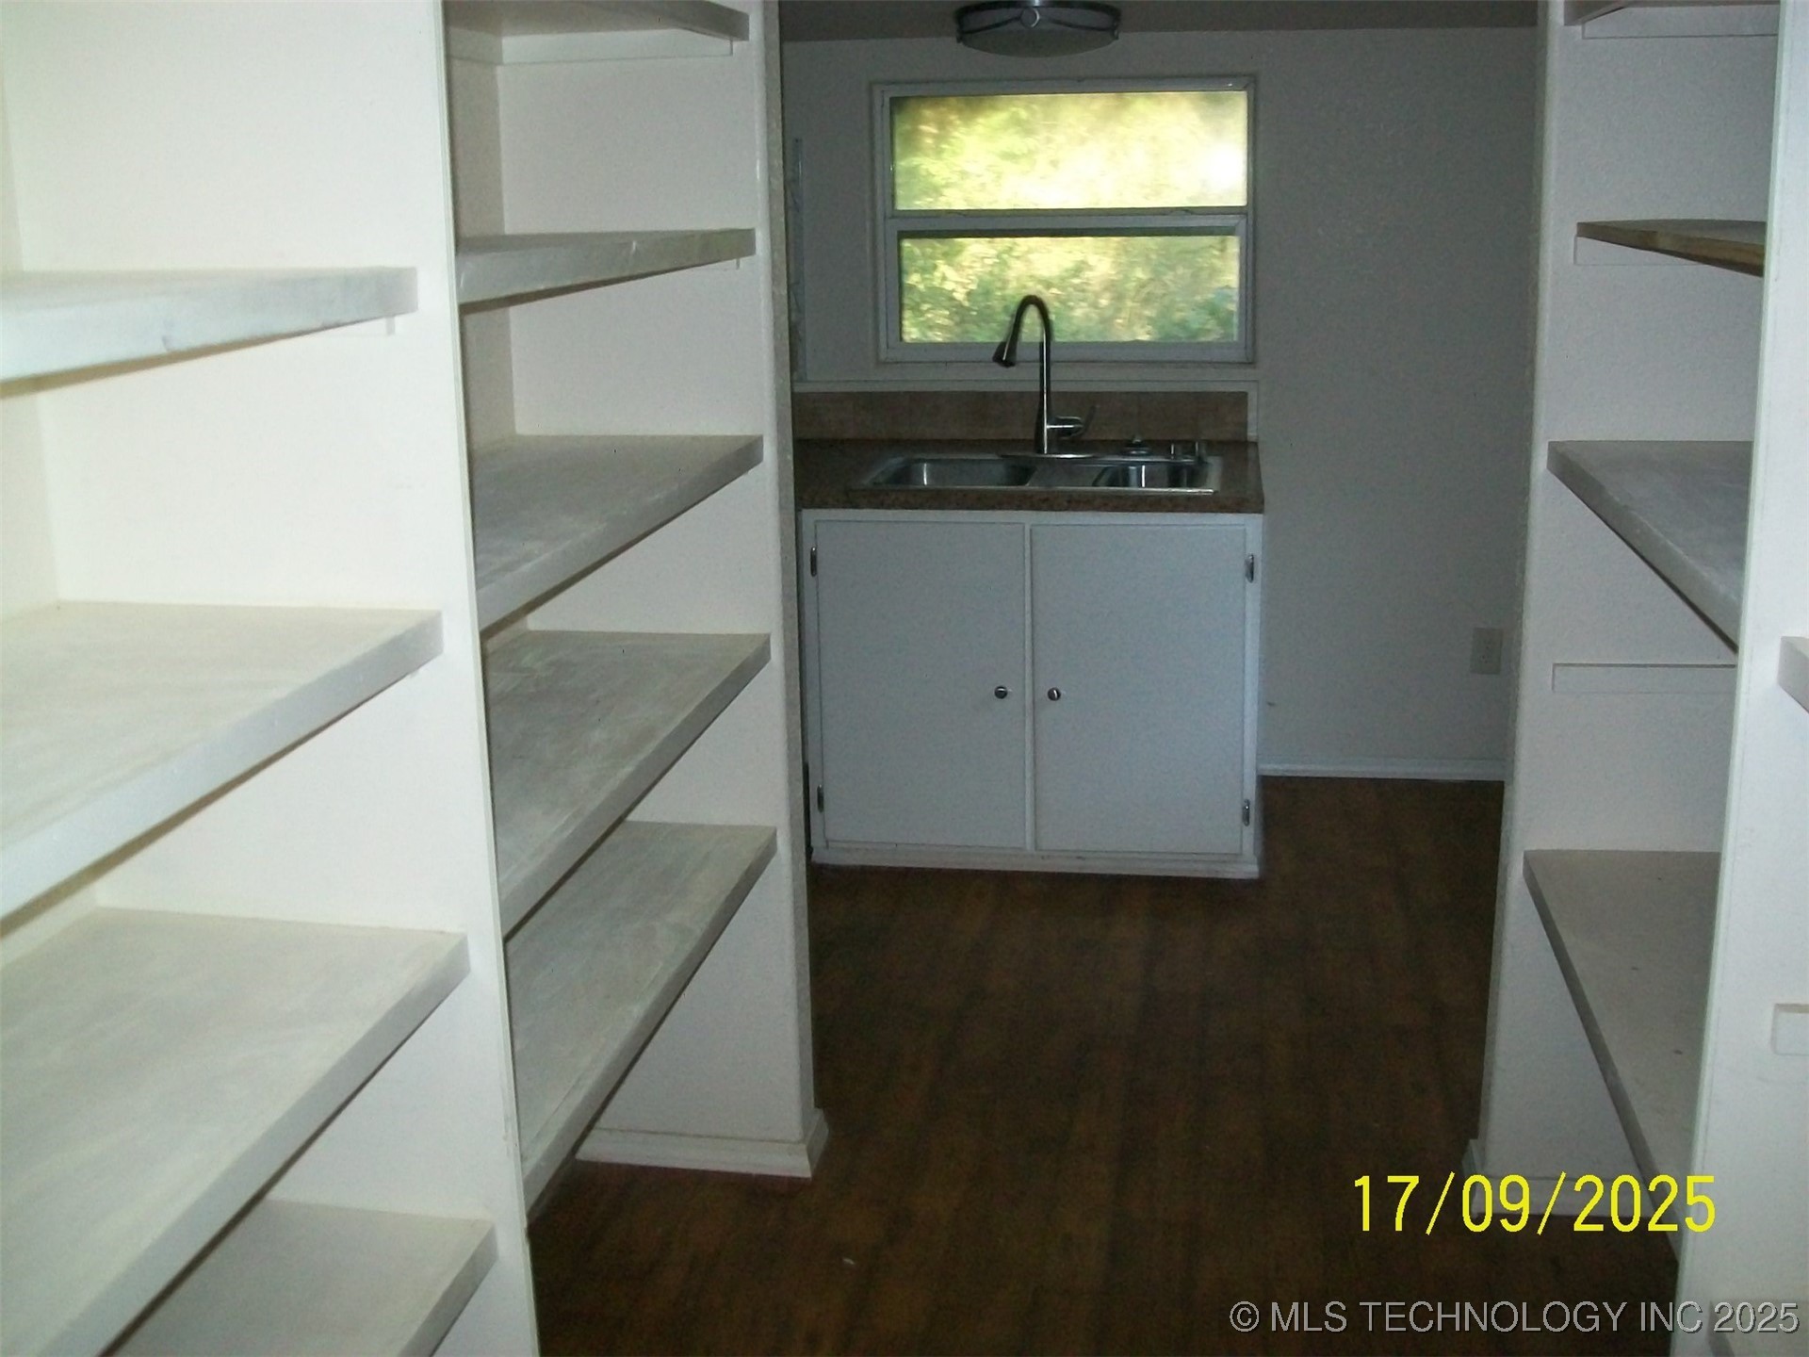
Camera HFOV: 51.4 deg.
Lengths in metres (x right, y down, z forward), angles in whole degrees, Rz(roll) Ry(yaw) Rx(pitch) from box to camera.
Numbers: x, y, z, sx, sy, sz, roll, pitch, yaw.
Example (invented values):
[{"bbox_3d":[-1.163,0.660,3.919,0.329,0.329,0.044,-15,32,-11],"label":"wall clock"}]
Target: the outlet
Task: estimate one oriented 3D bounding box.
[{"bbox_3d":[1.532,-0.069,4.945,0.075,0.121,0.012,2,15,10],"label":"outlet"}]

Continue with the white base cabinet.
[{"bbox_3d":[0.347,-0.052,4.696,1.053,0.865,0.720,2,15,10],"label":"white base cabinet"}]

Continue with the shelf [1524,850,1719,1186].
[{"bbox_3d":[1.013,0.429,2.222,0.383,0.039,1.158,2,15,10],"label":"shelf"}]

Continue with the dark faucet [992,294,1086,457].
[{"bbox_3d":[0.313,-0.721,4.558,0.120,0.395,0.245,9,18,34],"label":"dark faucet"}]

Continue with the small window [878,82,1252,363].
[{"bbox_3d":[0.409,-1.172,4.867,0.965,0.711,0.070,2,15,10],"label":"small window"}]

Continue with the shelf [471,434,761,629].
[{"bbox_3d":[-0.498,-0.198,2.278,0.383,0.039,1.168,2,15,10],"label":"shelf"}]

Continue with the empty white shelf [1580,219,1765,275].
[{"bbox_3d":[1.003,-0.459,1.987,0.369,0.021,1.158,2,15,10],"label":"empty white shelf"}]

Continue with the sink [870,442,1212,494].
[{"bbox_3d":[0.330,-0.403,4.486,0.820,0.190,0.555,2,15,10],"label":"sink"}]

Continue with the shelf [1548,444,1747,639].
[{"bbox_3d":[1.002,-0.161,2.067,0.383,0.039,1.158,2,15,10],"label":"shelf"}]

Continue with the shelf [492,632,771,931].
[{"bbox_3d":[-0.493,0.098,2.356,0.383,0.039,1.168,2,15,10],"label":"shelf"}]

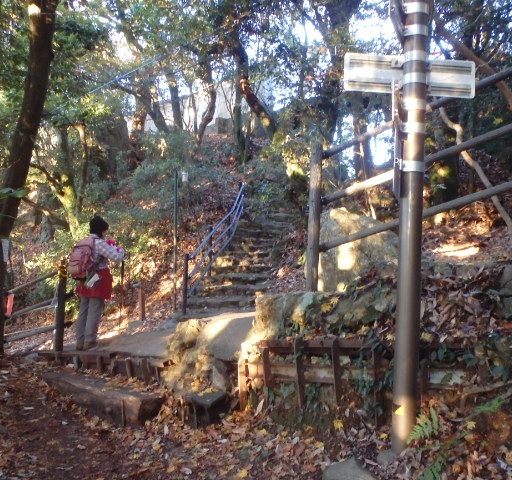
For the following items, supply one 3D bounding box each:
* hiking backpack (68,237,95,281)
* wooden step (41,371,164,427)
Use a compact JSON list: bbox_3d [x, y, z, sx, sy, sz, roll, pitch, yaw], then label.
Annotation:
[{"bbox_3d":[-1.997,0.209,5.900,0.275,0.470,0.195,2,-11,33],"label":"hiking backpack"},{"bbox_3d":[-1.672,1.673,5.509,1.389,0.260,0.280,2,0,27],"label":"wooden step"}]

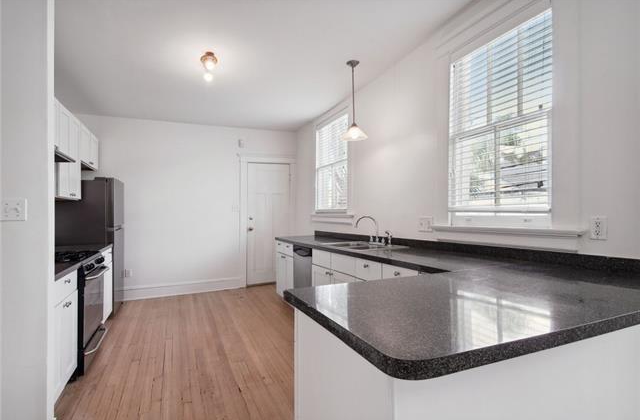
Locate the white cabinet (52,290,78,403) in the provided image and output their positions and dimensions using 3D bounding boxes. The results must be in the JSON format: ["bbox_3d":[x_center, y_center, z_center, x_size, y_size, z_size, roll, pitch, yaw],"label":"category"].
[{"bbox_3d":[-1.958,0.879,2.024,0.570,0.598,0.528,0,-1,-25],"label":"white cabinet"}]

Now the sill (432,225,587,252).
[{"bbox_3d":[1.220,0.188,2.286,0.070,0.112,1.141,0,-1,-25],"label":"sill"}]

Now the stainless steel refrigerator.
[{"bbox_3d":[-3.038,0.489,4.217,0.692,1.749,0.800,0,-1,-24],"label":"stainless steel refrigerator"}]

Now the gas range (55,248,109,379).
[{"bbox_3d":[-2.307,0.870,2.759,0.692,0.914,0.761,0,-1,-24],"label":"gas range"}]

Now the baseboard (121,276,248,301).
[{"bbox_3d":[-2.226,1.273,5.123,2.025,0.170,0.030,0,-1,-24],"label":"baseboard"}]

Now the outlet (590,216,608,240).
[{"bbox_3d":[1.512,0.099,1.729,0.018,0.124,0.074,0,-1,-25],"label":"outlet"}]

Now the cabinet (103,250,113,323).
[{"bbox_3d":[-2.586,0.832,3.354,0.580,0.785,0.739,0,-1,-25],"label":"cabinet"}]

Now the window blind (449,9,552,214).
[{"bbox_3d":[1.261,-0.600,2.311,0.055,1.230,0.771,0,-1,-25],"label":"window blind"}]

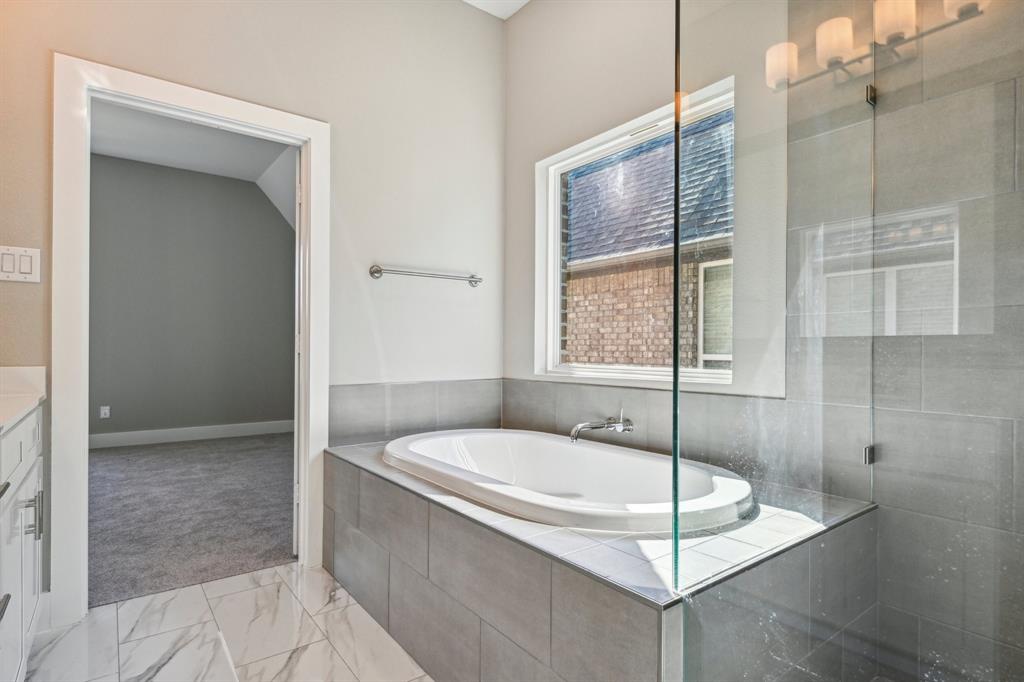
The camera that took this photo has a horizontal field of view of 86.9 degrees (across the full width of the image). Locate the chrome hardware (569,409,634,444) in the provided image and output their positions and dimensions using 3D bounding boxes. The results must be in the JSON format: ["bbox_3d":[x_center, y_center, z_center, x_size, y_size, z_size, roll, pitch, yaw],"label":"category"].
[{"bbox_3d":[0.405,0.384,2.468,0.255,0.150,0.168,1,-1,-37],"label":"chrome hardware"}]

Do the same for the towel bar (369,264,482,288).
[{"bbox_3d":[-0.443,-0.354,2.965,0.675,0.067,0.082,1,-1,-37],"label":"towel bar"}]

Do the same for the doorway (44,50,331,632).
[{"bbox_3d":[-1.353,0.002,2.398,1.048,2.165,0.157,1,-1,-37],"label":"doorway"}]

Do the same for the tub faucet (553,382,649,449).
[{"bbox_3d":[0.409,0.387,2.505,0.265,0.141,0.166,1,-1,-37],"label":"tub faucet"}]

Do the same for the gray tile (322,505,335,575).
[{"bbox_3d":[-0.863,0.940,2.557,0.011,0.294,0.161,1,-1,-37],"label":"gray tile"}]

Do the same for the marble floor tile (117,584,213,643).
[{"bbox_3d":[-1.387,1.086,2.162,0.301,0.011,0.389,1,-1,-37],"label":"marble floor tile"}]

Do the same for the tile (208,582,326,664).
[{"bbox_3d":[-0.970,1.085,2.106,0.298,0.011,0.611,1,-1,-37],"label":"tile"}]

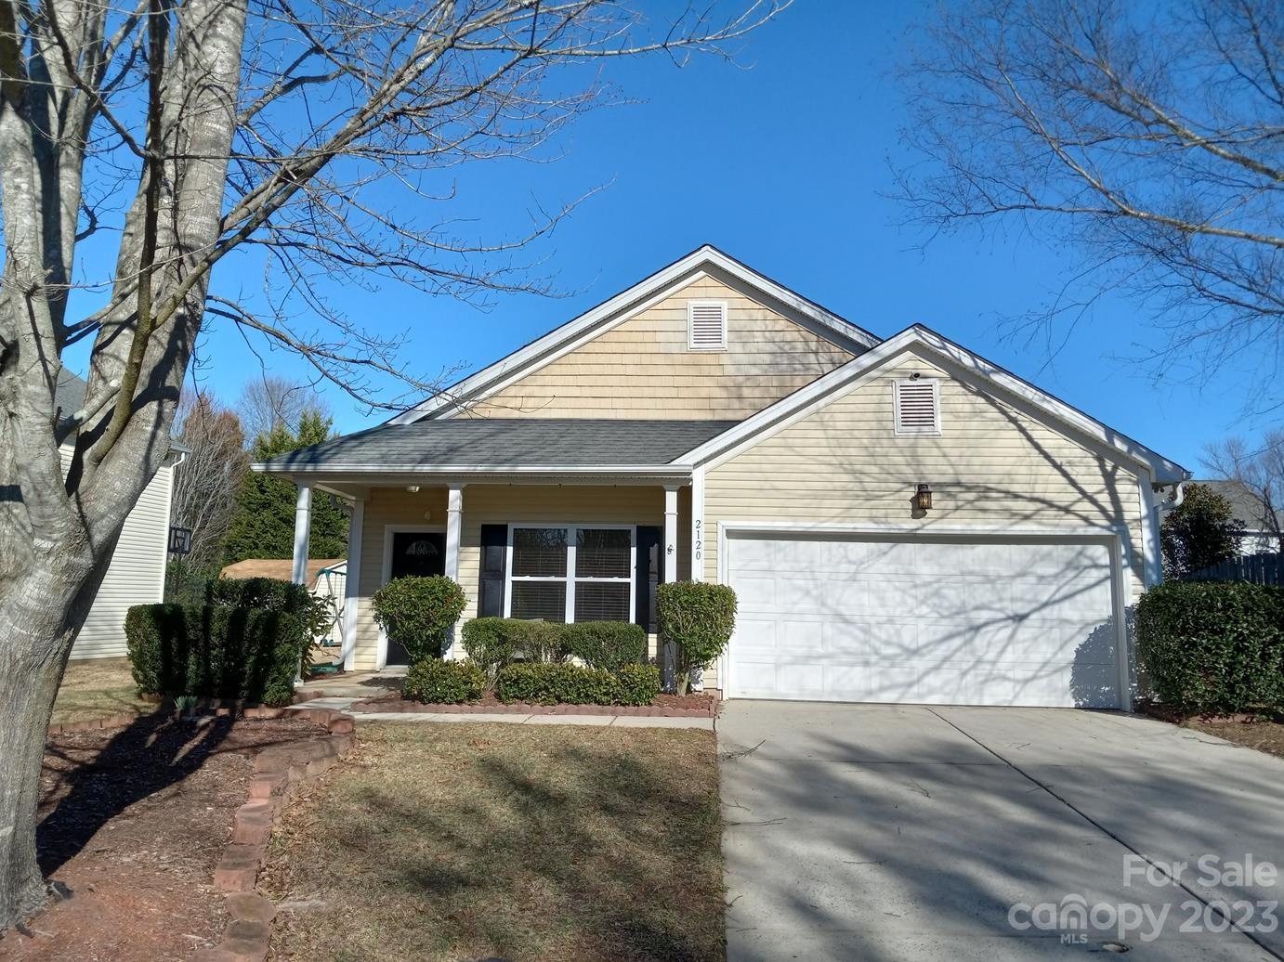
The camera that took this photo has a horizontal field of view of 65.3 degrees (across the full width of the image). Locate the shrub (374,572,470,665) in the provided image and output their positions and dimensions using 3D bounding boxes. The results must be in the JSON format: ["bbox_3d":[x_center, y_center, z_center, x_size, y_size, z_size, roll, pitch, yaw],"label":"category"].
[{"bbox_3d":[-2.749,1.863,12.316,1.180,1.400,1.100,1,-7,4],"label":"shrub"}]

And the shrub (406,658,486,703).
[{"bbox_3d":[-2.319,2.329,11.776,0.980,0.500,0.820,1,-7,4],"label":"shrub"}]

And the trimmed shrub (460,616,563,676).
[{"bbox_3d":[-1.590,2.108,12.244,1.278,0.842,0.900,1,-9,4],"label":"trimmed shrub"}]

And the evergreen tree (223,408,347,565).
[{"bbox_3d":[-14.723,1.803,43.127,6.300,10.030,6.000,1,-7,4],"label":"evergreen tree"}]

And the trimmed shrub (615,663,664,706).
[{"bbox_3d":[-0.069,2.359,11.650,0.600,0.458,0.600,1,-9,4],"label":"trimmed shrub"}]

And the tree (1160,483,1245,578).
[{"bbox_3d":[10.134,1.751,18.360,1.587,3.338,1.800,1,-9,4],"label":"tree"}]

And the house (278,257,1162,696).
[{"bbox_3d":[1.217,0.485,18.874,11.800,6.550,12.500,1,-9,4],"label":"house"}]

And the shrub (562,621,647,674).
[{"bbox_3d":[-0.458,2.109,12.223,1.047,0.777,0.850,1,-9,4],"label":"shrub"}]

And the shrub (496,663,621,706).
[{"bbox_3d":[-0.982,2.354,11.687,1.430,0.480,0.780,1,-7,4],"label":"shrub"}]

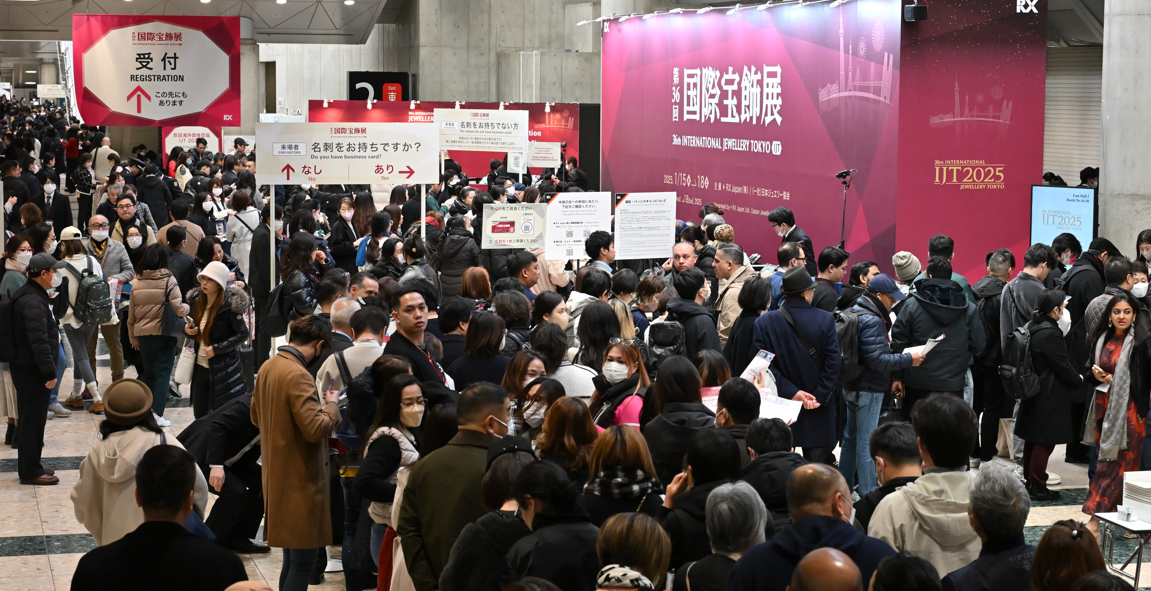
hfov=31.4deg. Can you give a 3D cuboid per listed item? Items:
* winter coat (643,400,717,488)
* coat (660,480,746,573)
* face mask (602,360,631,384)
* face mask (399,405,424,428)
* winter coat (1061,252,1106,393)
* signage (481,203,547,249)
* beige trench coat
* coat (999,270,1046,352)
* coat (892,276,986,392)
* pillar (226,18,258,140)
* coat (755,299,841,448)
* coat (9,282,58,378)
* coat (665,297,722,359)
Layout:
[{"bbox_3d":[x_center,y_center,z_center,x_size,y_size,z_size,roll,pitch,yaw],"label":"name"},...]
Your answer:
[{"bbox_3d":[0.588,0.973,10.942,0.480,0.820,0.330,1,6,6],"label":"winter coat"},{"bbox_3d":[0.564,1.130,8.300,0.470,0.750,0.340,0,6,-8],"label":"coat"},{"bbox_3d":[0.233,0.435,11.500,0.150,0.130,0.090,3,6,22],"label":"face mask"},{"bbox_3d":[-0.798,0.588,9.950,0.125,0.105,0.080,-4,7,-38],"label":"face mask"},{"bbox_3d":[4.265,0.285,17.100,0.420,1.180,0.520,-3,7,-30],"label":"winter coat"},{"bbox_3d":[-0.559,-0.639,18.700,0.600,0.420,0.020,-1,6,-17],"label":"signage"},{"bbox_3d":[-1.479,0.817,10.800,0.420,1.030,0.480,-2,6,-20],"label":"beige trench coat"},{"bbox_3d":[3.648,0.183,16.439,0.350,0.760,0.470,-5,8,-42],"label":"coat"},{"bbox_3d":[2.740,0.308,15.450,0.680,0.830,0.400,1,6,2],"label":"coat"},{"bbox_3d":[-7.929,-4.260,48.500,0.870,4.550,0.870,1,6,0],"label":"pillar"},{"bbox_3d":[1.610,0.565,14.800,0.620,1.100,0.400,2,6,12],"label":"coat"},{"bbox_3d":[-4.104,0.270,15.500,0.360,0.740,0.480,0,6,-4],"label":"coat"},{"bbox_3d":[0.838,0.375,14.500,0.470,0.730,0.340,6,8,42],"label":"coat"}]

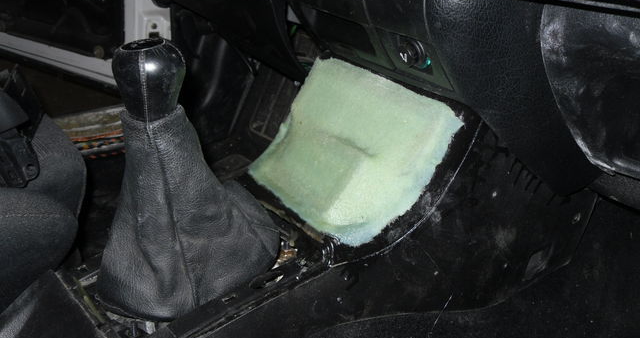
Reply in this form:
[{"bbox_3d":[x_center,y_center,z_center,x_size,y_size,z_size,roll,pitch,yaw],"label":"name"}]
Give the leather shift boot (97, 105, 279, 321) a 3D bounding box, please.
[{"bbox_3d":[-0.111,0.018,0.519,0.157,0.145,0.120,-22,34,-34],"label":"leather shift boot"}]

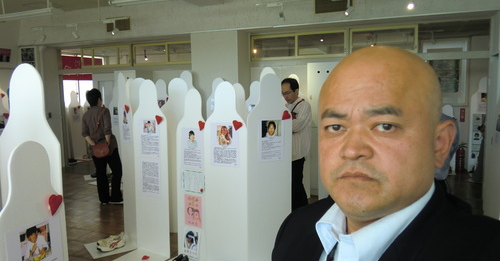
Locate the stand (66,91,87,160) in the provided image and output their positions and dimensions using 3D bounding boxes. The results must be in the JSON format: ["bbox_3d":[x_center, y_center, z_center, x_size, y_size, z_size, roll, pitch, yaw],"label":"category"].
[{"bbox_3d":[-4.293,-0.070,9.109,0.400,1.690,0.400,2,5,22],"label":"stand"}]

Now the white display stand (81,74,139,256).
[{"bbox_3d":[-1.416,0.306,3.738,0.400,1.758,0.400,-3,5,-36],"label":"white display stand"}]

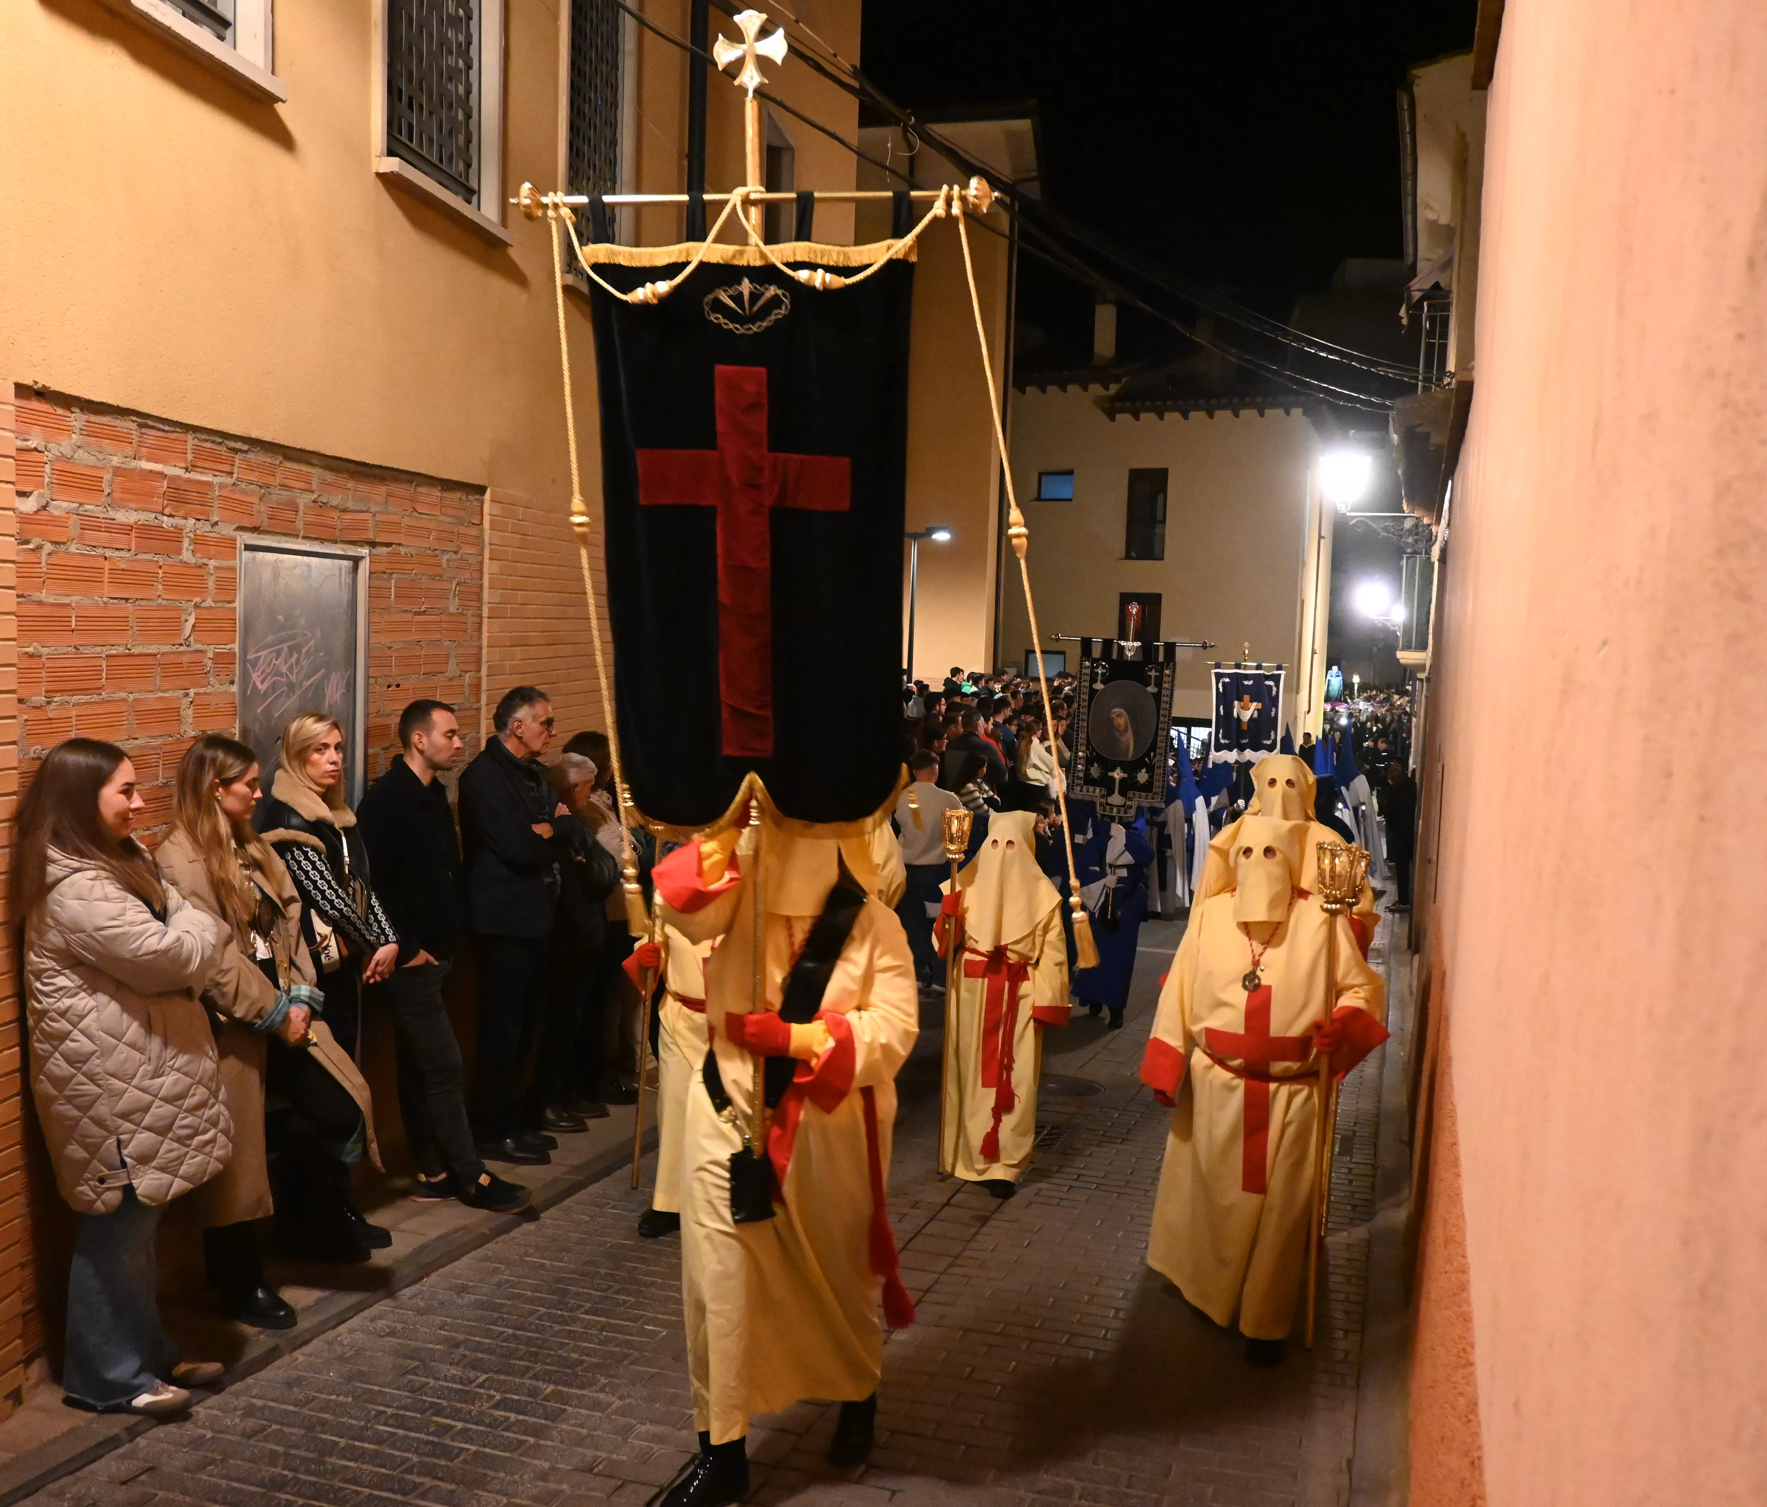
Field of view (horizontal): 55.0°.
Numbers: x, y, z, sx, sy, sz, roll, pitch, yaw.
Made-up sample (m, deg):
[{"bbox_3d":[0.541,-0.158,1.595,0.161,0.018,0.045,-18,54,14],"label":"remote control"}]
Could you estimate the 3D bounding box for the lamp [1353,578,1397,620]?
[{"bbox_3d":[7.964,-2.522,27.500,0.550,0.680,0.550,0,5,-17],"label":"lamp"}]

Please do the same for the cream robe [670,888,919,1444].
[{"bbox_3d":[-0.231,1.031,4.350,0.580,1.360,0.520,4,5,23],"label":"cream robe"}]

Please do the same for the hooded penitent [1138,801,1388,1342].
[{"bbox_3d":[1.155,0.997,5.170,0.700,1.660,0.520,3,5,16],"label":"hooded penitent"}]

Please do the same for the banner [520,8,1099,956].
[{"bbox_3d":[-0.159,-0.549,3.650,1.200,1.970,0.170,1,5,9],"label":"banner"}]

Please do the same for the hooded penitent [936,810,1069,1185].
[{"bbox_3d":[0.470,0.982,6.680,0.510,1.500,0.400,3,5,14],"label":"hooded penitent"}]

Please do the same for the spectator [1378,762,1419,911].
[{"bbox_3d":[6.134,0.989,20.200,0.340,1.740,0.460,-1,5,-28],"label":"spectator"}]

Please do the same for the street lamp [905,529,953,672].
[{"bbox_3d":[0.562,-1.000,24.137,0.850,4.400,0.300,3,5,11],"label":"street lamp"}]

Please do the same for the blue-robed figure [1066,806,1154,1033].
[{"bbox_3d":[1.553,1.016,11.600,0.580,1.730,0.450,3,5,14],"label":"blue-robed figure"}]

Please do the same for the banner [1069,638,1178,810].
[{"bbox_3d":[1.455,-0.165,10.400,0.600,1.060,0.100,5,5,11],"label":"banner"}]

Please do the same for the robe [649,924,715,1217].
[{"bbox_3d":[-0.585,1.062,6.350,0.560,1.280,0.440,3,5,19],"label":"robe"}]

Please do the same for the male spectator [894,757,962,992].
[{"bbox_3d":[0.311,0.817,11.700,0.500,1.690,0.320,3,5,17],"label":"male spectator"}]

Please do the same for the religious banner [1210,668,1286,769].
[{"bbox_3d":[3.970,-0.395,18.500,0.820,1.090,0.070,3,5,13],"label":"religious banner"}]

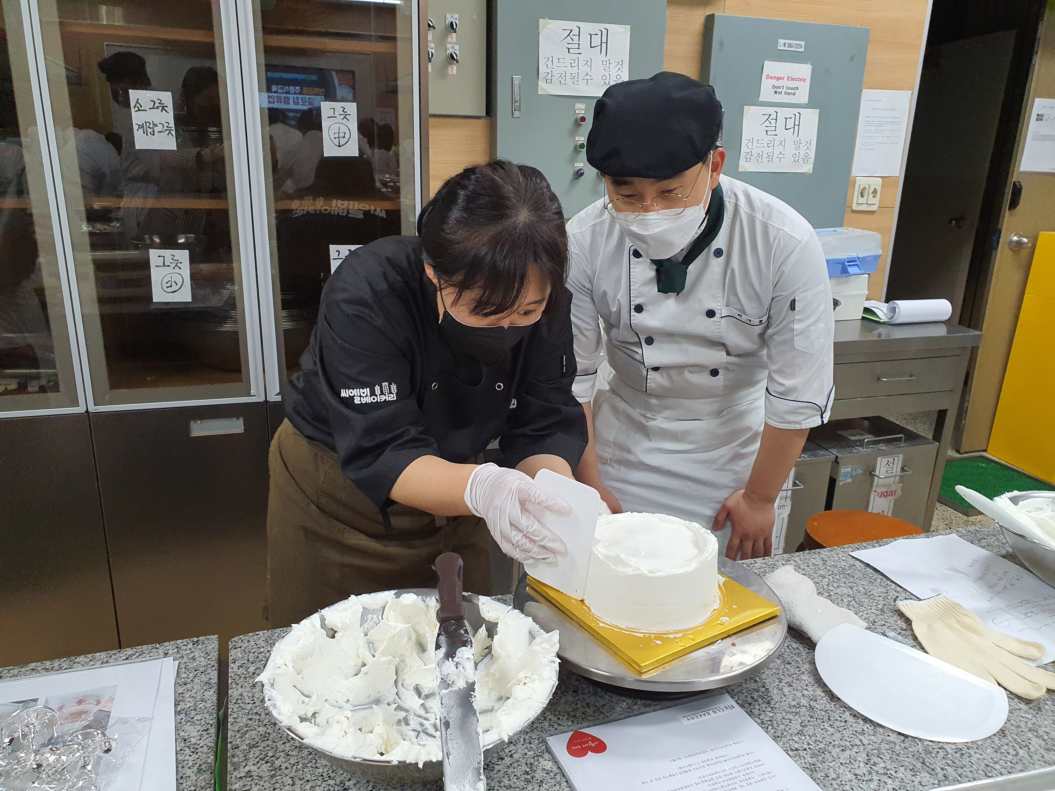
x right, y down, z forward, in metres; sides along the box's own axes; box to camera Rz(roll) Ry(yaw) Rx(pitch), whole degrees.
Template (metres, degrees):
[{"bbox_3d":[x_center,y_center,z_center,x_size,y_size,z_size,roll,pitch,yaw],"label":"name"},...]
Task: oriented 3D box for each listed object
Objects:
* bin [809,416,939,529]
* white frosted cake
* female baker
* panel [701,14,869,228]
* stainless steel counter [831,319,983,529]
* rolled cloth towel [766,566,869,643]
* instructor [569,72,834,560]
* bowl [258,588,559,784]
[{"bbox_3d":[1.072,0.330,2.792,0.410,0.515,0.470,-4,18,-17],"label":"bin"},{"bbox_3d":[0.140,0.194,0.888,0.150,0.067,0.150,2,17,0],"label":"white frosted cake"},{"bbox_3d":[-0.120,0.366,1.158,0.480,1.360,0.610,-8,20,-28],"label":"female baker"},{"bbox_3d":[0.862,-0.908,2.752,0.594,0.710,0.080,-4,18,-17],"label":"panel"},{"bbox_3d":[0.621,0.170,2.698,1.500,0.852,0.600,-4,18,-17],"label":"stainless steel counter"},{"bbox_3d":[0.349,0.262,0.989,0.090,0.030,0.170,-4,18,-17],"label":"rolled cloth towel"},{"bbox_3d":[0.298,0.186,1.551,0.500,1.493,0.570,6,18,14],"label":"instructor"},{"bbox_3d":[-0.106,0.290,0.751,0.270,0.095,0.270,2,17,0],"label":"bowl"}]

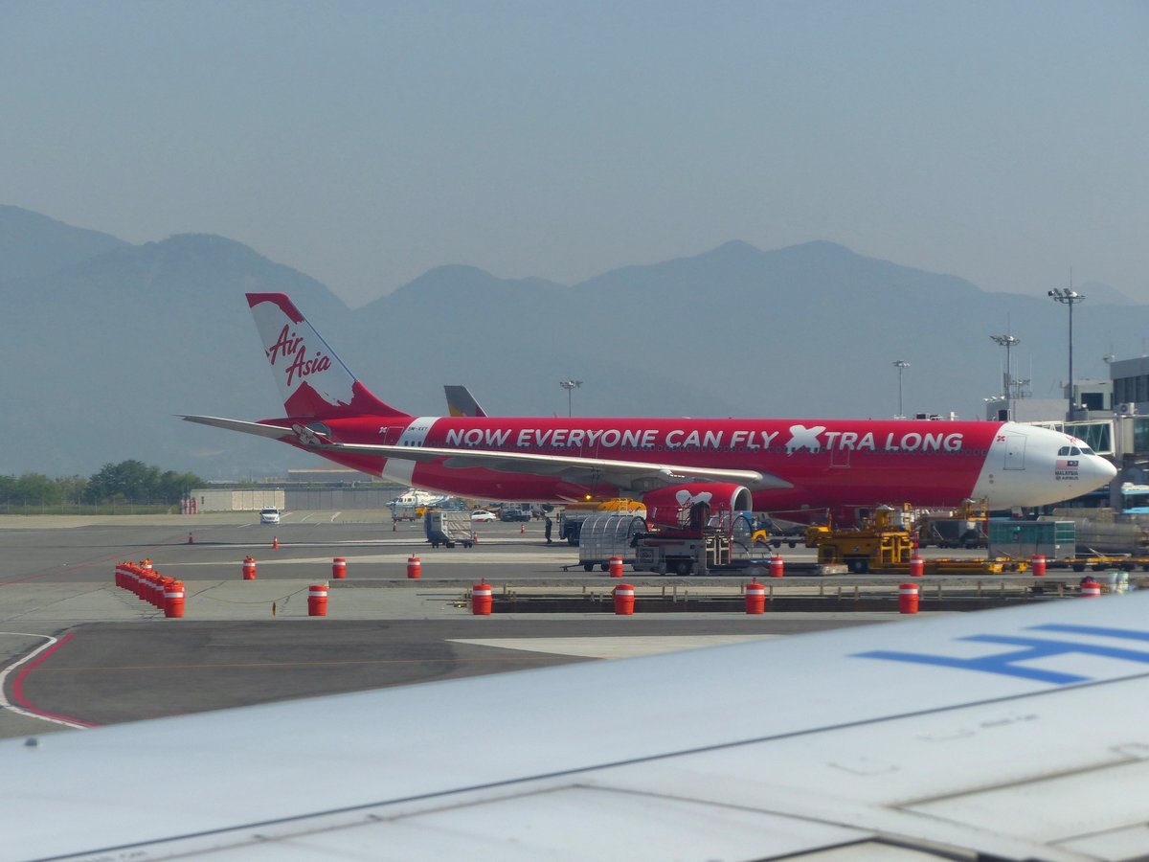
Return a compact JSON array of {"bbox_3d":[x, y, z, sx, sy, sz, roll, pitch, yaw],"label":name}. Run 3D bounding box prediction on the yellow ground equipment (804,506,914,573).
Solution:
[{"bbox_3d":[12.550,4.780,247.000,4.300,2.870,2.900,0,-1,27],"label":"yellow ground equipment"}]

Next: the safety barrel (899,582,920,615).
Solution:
[{"bbox_3d":[9.310,4.660,157.000,0.540,0.835,0.540,0,-1,0],"label":"safety barrel"}]

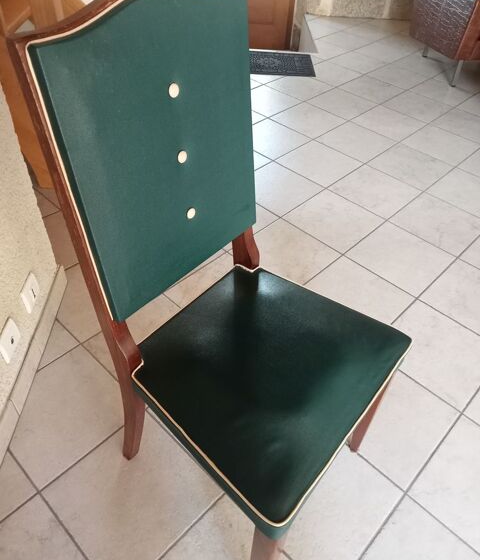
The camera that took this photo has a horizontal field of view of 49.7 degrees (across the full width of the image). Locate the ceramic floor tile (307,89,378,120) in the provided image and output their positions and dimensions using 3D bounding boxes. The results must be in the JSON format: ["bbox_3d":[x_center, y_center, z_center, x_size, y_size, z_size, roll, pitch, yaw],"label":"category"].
[{"bbox_3d":[0.606,-1.036,3.056,0.327,0.010,0.327,34,51,29],"label":"ceramic floor tile"}]

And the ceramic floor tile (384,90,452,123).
[{"bbox_3d":[1.051,-1.020,3.056,0.324,0.010,0.324,35,51,28],"label":"ceramic floor tile"}]

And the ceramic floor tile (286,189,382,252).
[{"bbox_3d":[0.400,-0.253,2.192,0.327,0.010,0.327,34,51,29],"label":"ceramic floor tile"}]

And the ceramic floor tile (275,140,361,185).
[{"bbox_3d":[0.386,-0.564,2.514,0.324,0.010,0.324,35,51,28],"label":"ceramic floor tile"}]

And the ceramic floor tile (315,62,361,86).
[{"bbox_3d":[0.608,-1.391,3.497,0.330,0.010,0.330,35,51,29],"label":"ceramic floor tile"}]

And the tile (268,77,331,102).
[{"bbox_3d":[0.373,-1.187,3.182,0.324,0.010,0.324,35,51,28],"label":"tile"}]

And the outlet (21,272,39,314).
[{"bbox_3d":[-0.595,0.035,1.473,0.013,0.087,0.087,3,43,-2],"label":"outlet"}]

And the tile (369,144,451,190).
[{"bbox_3d":[0.846,-0.561,2.560,0.327,0.010,0.327,34,51,29],"label":"tile"}]

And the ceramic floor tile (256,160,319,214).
[{"bbox_3d":[0.170,-0.434,2.431,0.330,0.010,0.330,35,51,29],"label":"ceramic floor tile"}]

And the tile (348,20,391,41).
[{"bbox_3d":[1.030,-1.960,4.096,0.327,0.010,0.327,34,51,29],"label":"tile"}]

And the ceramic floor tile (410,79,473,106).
[{"bbox_3d":[1.323,-1.212,3.363,0.330,0.010,0.330,35,51,29],"label":"ceramic floor tile"}]

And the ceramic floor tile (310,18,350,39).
[{"bbox_3d":[0.586,-2.036,4.191,0.330,0.010,0.330,35,51,29],"label":"ceramic floor tile"}]

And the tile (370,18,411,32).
[{"bbox_3d":[1.249,-2.111,4.277,0.327,0.010,0.327,34,51,29],"label":"tile"}]

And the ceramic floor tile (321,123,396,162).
[{"bbox_3d":[0.631,-0.745,2.804,0.330,0.010,0.330,35,51,29],"label":"ceramic floor tile"}]

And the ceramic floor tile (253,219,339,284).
[{"bbox_3d":[0.181,-0.111,2.084,0.330,0.010,0.330,35,51,29],"label":"ceramic floor tile"}]

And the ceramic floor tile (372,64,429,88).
[{"bbox_3d":[1.038,-1.330,3.388,0.324,0.010,0.324,35,51,28],"label":"ceramic floor tile"}]

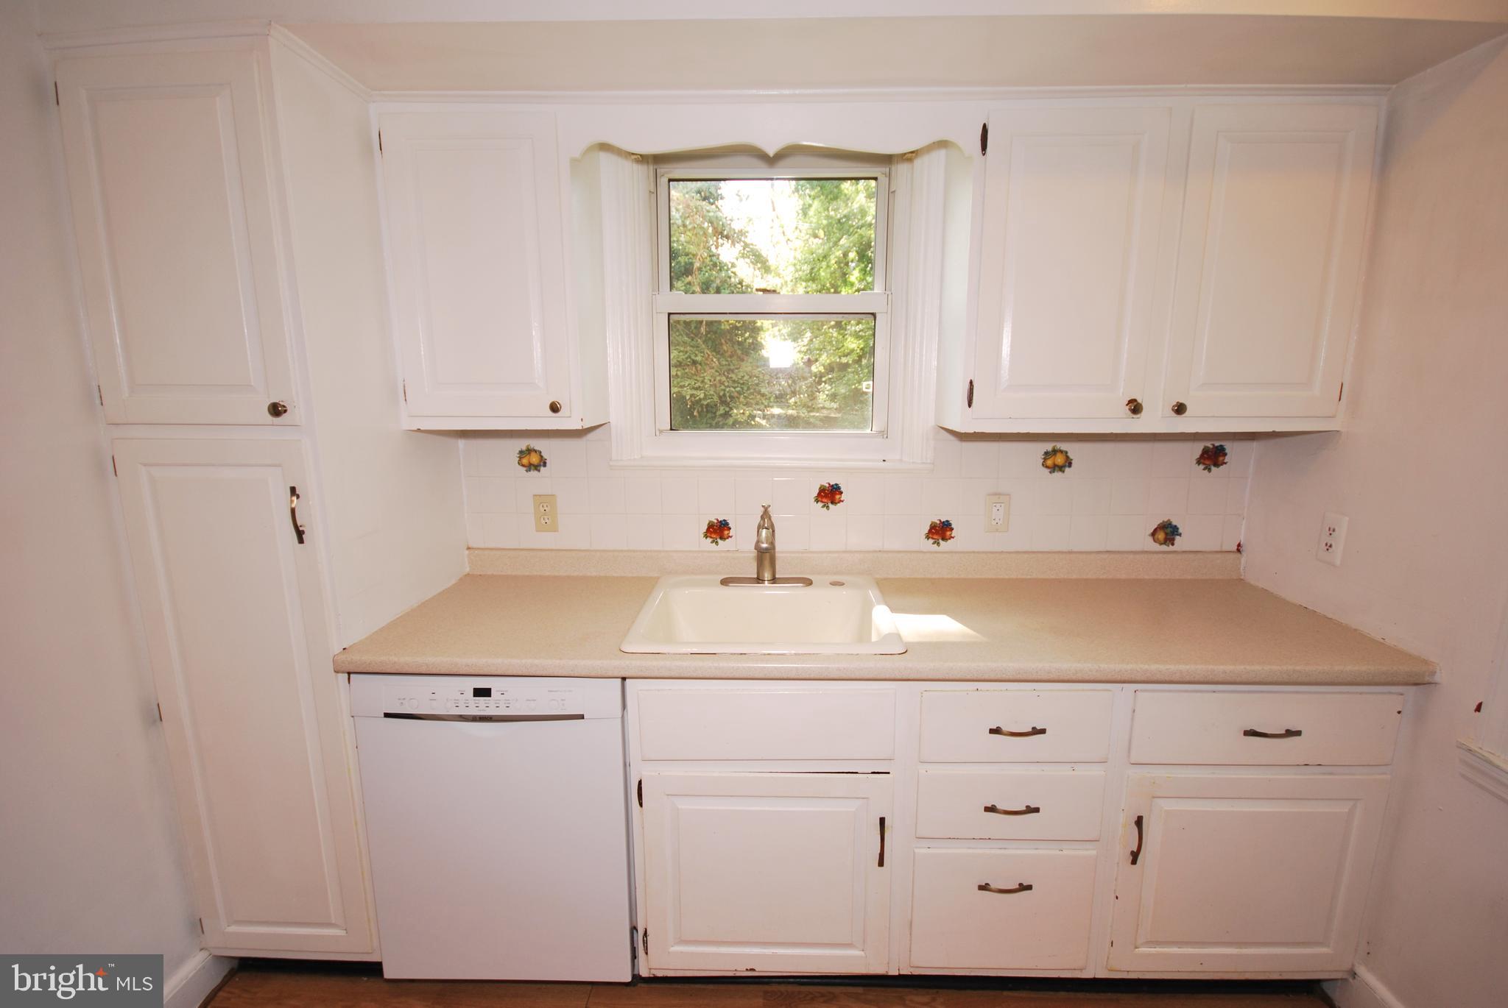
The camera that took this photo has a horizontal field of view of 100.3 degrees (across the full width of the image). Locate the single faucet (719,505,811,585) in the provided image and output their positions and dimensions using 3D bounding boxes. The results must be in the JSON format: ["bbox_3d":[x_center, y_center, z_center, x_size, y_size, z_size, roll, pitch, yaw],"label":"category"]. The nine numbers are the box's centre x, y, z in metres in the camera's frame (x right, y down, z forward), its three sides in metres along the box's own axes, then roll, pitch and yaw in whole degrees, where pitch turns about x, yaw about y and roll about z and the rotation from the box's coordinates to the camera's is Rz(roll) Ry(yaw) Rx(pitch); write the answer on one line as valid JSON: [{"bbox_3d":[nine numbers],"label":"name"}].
[{"bbox_3d":[0.035,0.127,1.738,0.260,0.233,0.210,0,10,1],"label":"single faucet"}]

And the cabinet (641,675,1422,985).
[{"bbox_3d":[0.573,0.711,1.713,1.684,0.788,0.605,0,10,1],"label":"cabinet"}]

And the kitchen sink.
[{"bbox_3d":[0.030,0.356,1.641,0.637,0.197,0.562,0,10,1],"label":"kitchen sink"}]

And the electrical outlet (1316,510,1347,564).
[{"bbox_3d":[1.436,0.087,1.571,0.010,0.118,0.070,0,10,1],"label":"electrical outlet"}]

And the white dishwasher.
[{"bbox_3d":[-0.576,0.711,1.729,0.595,0.796,0.602,0,10,1],"label":"white dishwasher"}]

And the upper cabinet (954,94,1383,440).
[{"bbox_3d":[0.982,-0.571,1.627,0.912,0.744,0.297,0,10,1],"label":"upper cabinet"}]

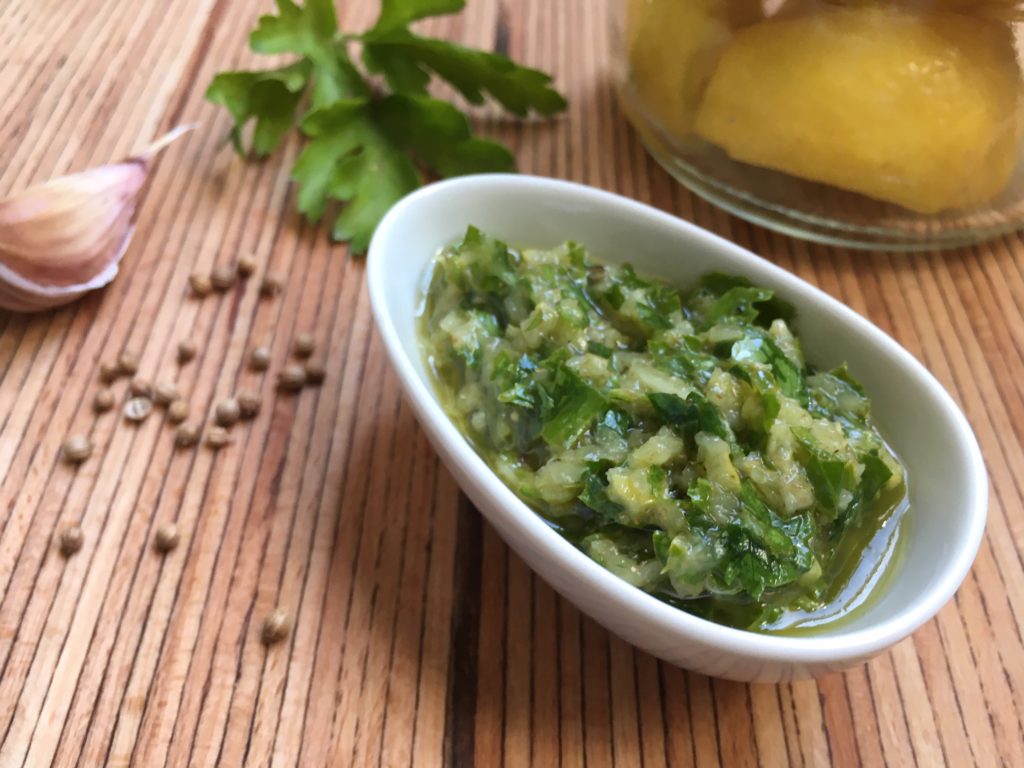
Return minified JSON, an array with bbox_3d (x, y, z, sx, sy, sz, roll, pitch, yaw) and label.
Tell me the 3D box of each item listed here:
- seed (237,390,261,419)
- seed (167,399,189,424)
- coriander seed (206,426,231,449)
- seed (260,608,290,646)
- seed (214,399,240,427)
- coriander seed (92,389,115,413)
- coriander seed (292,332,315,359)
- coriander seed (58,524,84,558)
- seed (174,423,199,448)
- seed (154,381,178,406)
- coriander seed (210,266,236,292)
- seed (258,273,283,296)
[{"bbox_3d":[-0.045,0.004,0.146,0.004,0.004,0.004,1,53,1],"label":"seed"},{"bbox_3d":[-0.060,0.005,0.154,0.004,0.004,0.004,0,52,2],"label":"seed"},{"bbox_3d":[-0.049,0.009,0.142,0.003,0.003,0.003,1,53,1],"label":"coriander seed"},{"bbox_3d":[-0.037,0.038,0.134,0.004,0.004,0.005,0,53,2],"label":"seed"},{"bbox_3d":[-0.048,0.005,0.145,0.004,0.004,0.004,1,53,1],"label":"seed"},{"bbox_3d":[-0.074,0.003,0.156,0.004,0.004,0.004,0,52,2],"label":"coriander seed"},{"bbox_3d":[-0.041,-0.008,0.168,0.004,0.004,0.004,0,53,2],"label":"coriander seed"},{"bbox_3d":[-0.071,0.025,0.138,0.005,0.004,0.005,0,52,2],"label":"coriander seed"},{"bbox_3d":[-0.054,0.009,0.142,0.004,0.004,0.004,1,53,1],"label":"seed"},{"bbox_3d":[-0.065,0.002,0.161,0.004,0.004,0.004,0,53,2],"label":"seed"},{"bbox_3d":[-0.060,-0.022,0.179,0.004,0.004,0.005,0,53,2],"label":"coriander seed"},{"bbox_3d":[-0.050,-0.021,0.178,0.004,0.004,0.004,0,53,2],"label":"seed"}]

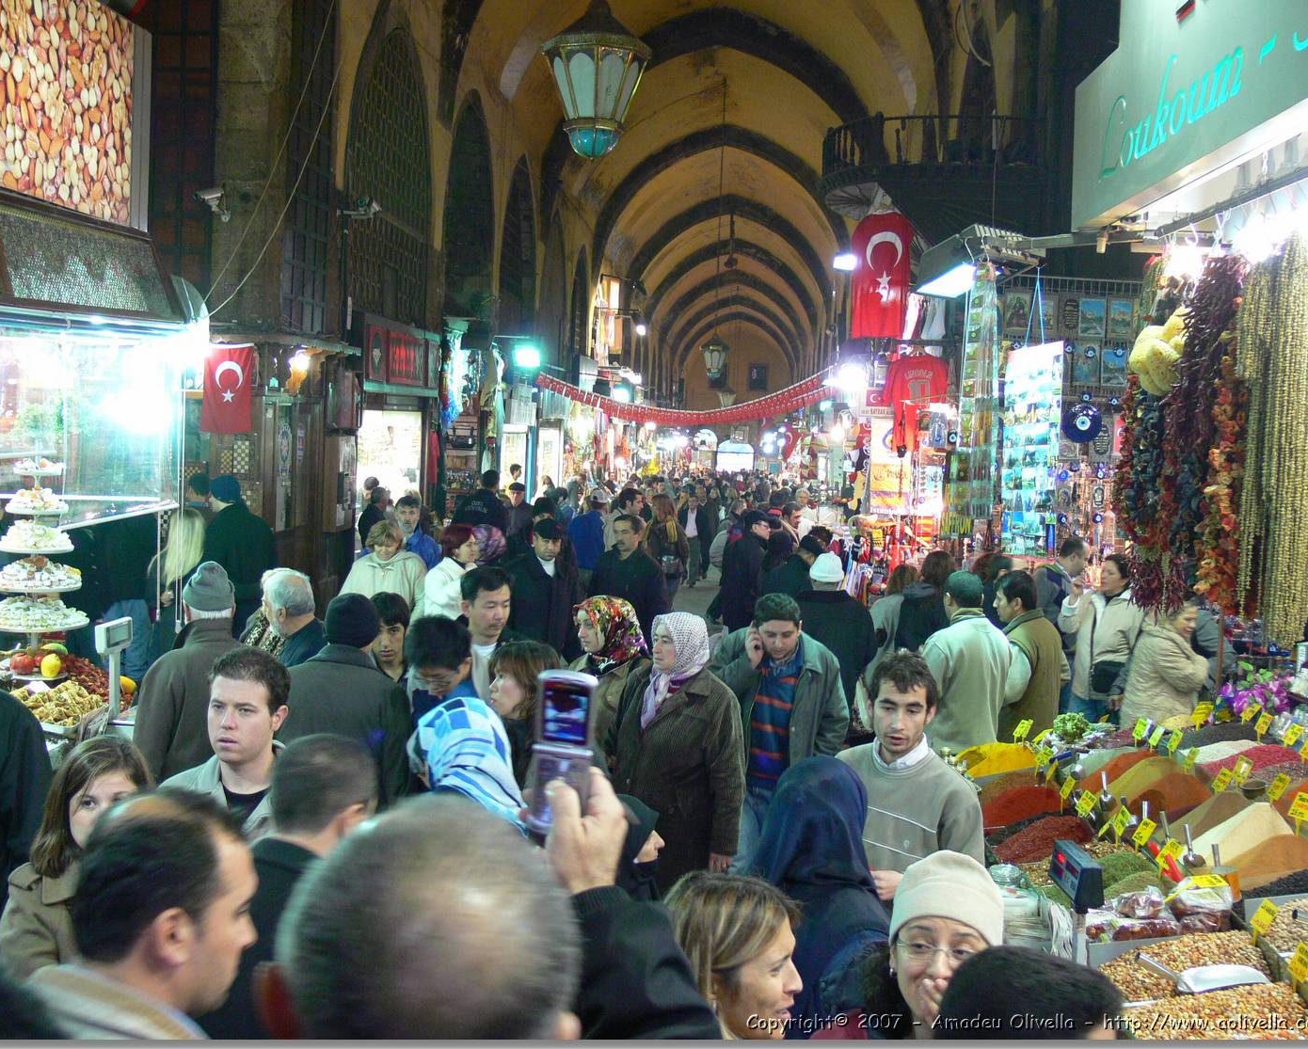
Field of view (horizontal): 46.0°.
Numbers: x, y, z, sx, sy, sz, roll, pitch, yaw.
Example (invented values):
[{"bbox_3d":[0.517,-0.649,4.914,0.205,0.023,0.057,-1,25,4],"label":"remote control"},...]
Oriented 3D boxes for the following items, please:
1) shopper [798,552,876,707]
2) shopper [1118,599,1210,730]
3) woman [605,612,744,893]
[{"bbox_3d":[1.008,0.995,8.837,0.540,1.680,0.360,2,3,5],"label":"shopper"},{"bbox_3d":[2.476,1.148,7.535,0.420,1.570,0.500,3,3,21],"label":"shopper"},{"bbox_3d":[0.078,1.112,5.586,0.520,1.600,0.400,4,3,38],"label":"woman"}]

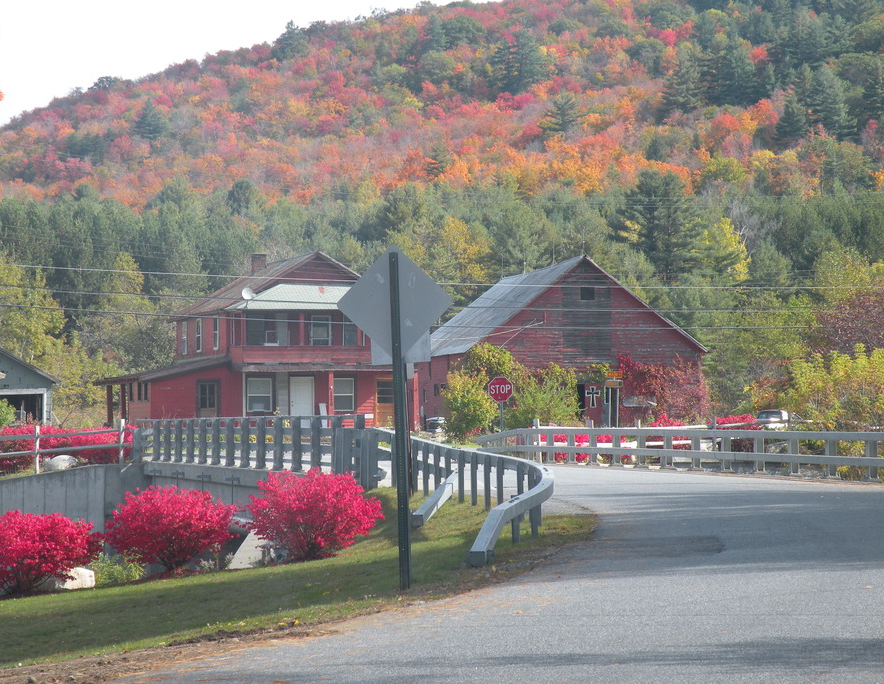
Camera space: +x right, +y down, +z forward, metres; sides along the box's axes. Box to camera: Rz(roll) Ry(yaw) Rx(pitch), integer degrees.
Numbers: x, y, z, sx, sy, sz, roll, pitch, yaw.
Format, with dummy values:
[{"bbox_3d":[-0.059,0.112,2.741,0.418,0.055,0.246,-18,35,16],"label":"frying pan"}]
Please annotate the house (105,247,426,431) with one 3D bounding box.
[{"bbox_3d":[-7.840,0.180,138.800,10.800,7.400,13.800,0,-1,-14],"label":"house"}]

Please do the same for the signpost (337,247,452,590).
[{"bbox_3d":[-0.377,0.674,30.380,1.035,3.070,0.090,-2,-1,0],"label":"signpost"}]

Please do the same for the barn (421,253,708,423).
[{"bbox_3d":[4.420,0.560,150.800,10.200,7.700,20.500,0,-1,-8],"label":"barn"}]

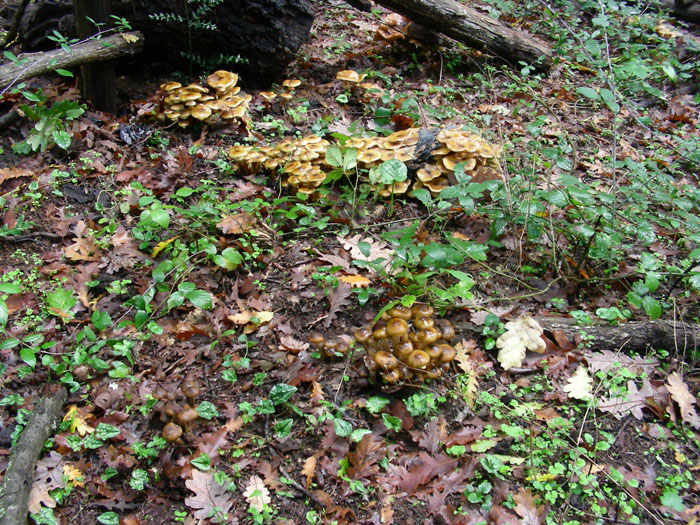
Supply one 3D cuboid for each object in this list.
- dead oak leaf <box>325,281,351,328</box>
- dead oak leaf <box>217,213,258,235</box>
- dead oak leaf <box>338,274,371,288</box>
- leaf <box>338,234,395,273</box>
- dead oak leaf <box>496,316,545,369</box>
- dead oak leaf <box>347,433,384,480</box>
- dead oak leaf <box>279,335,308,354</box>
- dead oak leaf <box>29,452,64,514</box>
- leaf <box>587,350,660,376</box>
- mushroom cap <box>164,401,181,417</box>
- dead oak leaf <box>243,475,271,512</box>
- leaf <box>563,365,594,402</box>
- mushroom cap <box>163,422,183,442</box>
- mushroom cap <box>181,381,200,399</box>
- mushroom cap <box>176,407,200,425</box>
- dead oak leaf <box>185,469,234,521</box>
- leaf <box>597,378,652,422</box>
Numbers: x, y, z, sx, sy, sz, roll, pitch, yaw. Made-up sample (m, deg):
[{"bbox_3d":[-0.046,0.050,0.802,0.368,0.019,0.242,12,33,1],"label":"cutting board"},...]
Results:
[{"bbox_3d":[-0.026,0.088,1.634,0.051,0.021,0.127,15,51,13],"label":"dead oak leaf"},{"bbox_3d":[-0.276,-0.095,1.869,0.096,0.021,0.062,-16,44,-17],"label":"dead oak leaf"},{"bbox_3d":[0.010,0.042,1.687,0.070,0.017,0.041,4,49,3],"label":"dead oak leaf"},{"bbox_3d":[0.040,-0.032,1.837,0.165,0.030,0.098,32,59,20],"label":"leaf"},{"bbox_3d":[0.337,0.156,1.508,0.091,0.032,0.116,18,57,12],"label":"dead oak leaf"},{"bbox_3d":[0.025,0.303,1.229,0.055,0.030,0.085,10,44,8],"label":"dead oak leaf"},{"bbox_3d":[-0.113,0.164,1.534,0.063,0.024,0.041,19,48,18],"label":"dead oak leaf"},{"bbox_3d":[-0.502,0.363,1.274,0.053,0.021,0.104,3,45,3],"label":"dead oak leaf"},{"bbox_3d":[0.522,0.188,1.465,0.131,0.022,0.073,6,37,6],"label":"leaf"},{"bbox_3d":[-0.312,0.256,1.349,0.031,0.020,0.031,0,32,0],"label":"mushroom cap"},{"bbox_3d":[-0.140,0.344,1.157,0.040,0.015,0.074,-4,29,-10],"label":"dead oak leaf"},{"bbox_3d":[0.418,0.218,1.407,0.057,0.020,0.078,2,41,0],"label":"leaf"},{"bbox_3d":[-0.289,0.276,1.250,0.032,0.017,0.032,1,27,-1],"label":"mushroom cap"},{"bbox_3d":[-0.272,0.216,1.310,0.030,0.018,0.030,1,27,-1],"label":"mushroom cap"},{"bbox_3d":[-0.267,0.251,1.265,0.034,0.015,0.034,1,27,-1],"label":"mushroom cap"},{"bbox_3d":[-0.212,0.345,1.149,0.067,0.020,0.118,-16,33,-29],"label":"dead oak leaf"},{"bbox_3d":[0.486,0.239,1.367,0.096,0.022,0.088,-3,41,-5],"label":"leaf"}]

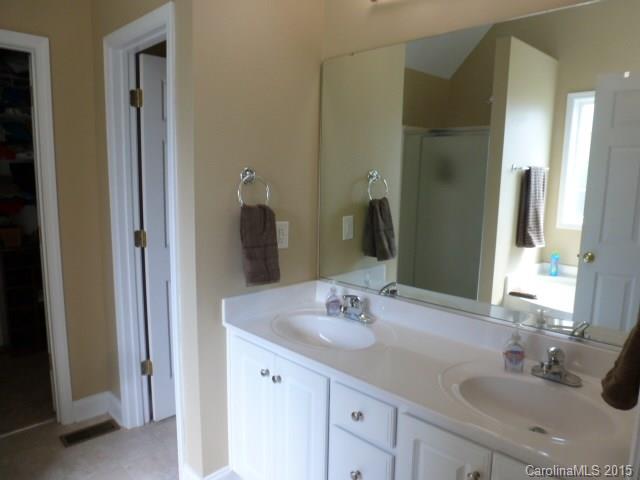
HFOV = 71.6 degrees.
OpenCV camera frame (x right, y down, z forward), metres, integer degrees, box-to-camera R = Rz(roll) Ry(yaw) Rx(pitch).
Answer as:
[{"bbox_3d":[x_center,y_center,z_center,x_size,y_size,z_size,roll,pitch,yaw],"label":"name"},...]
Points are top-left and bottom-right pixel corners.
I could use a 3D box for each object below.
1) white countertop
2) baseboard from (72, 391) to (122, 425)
[{"bbox_3d":[0.317,0.375,1.584,1.489,0.137,0.582,9,11,44],"label":"white countertop"},{"bbox_3d":[-1.256,0.981,2.499,0.192,0.141,0.192,9,11,44],"label":"baseboard"}]

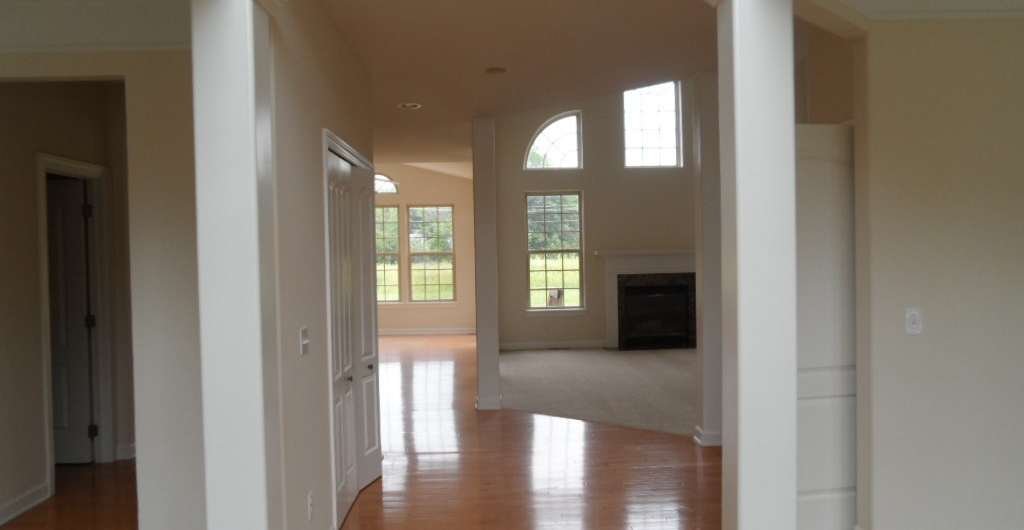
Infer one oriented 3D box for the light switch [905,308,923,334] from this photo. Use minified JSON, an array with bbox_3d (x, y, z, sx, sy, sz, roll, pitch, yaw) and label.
[{"bbox_3d":[1.869,0.263,3.431,0.072,0.116,0.012,-1,1,-2],"label":"light switch"}]

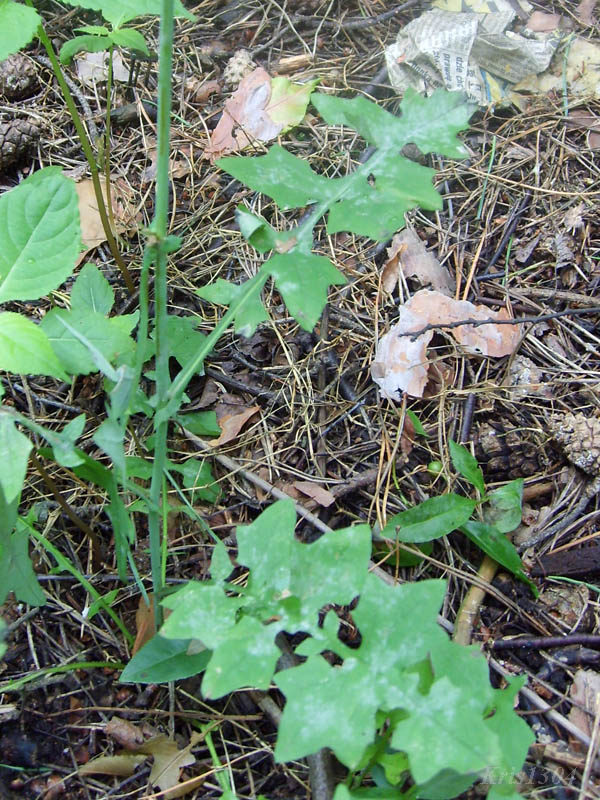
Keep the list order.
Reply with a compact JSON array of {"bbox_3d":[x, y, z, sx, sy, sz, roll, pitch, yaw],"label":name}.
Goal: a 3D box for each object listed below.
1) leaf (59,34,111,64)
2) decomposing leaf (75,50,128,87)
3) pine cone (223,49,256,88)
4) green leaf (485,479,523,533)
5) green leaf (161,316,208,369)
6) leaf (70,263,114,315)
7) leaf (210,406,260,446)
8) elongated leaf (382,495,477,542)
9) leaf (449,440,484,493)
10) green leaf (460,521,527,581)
[{"bbox_3d":[-0.112,-0.183,0.421,0.028,0.012,0.016,-20,69,-8],"label":"leaf"},{"bbox_3d":[-0.145,-0.244,0.594,0.040,0.012,0.038,-3,63,-2],"label":"decomposing leaf"},{"bbox_3d":[-0.043,-0.236,0.586,0.032,0.027,0.028,0,53,0],"label":"pine cone"},{"bbox_3d":[0.111,0.057,0.442,0.022,0.016,0.034,5,60,3],"label":"green leaf"},{"bbox_3d":[-0.068,-0.040,0.502,0.040,0.012,0.027,33,67,13],"label":"green leaf"},{"bbox_3d":[-0.124,-0.067,0.487,0.025,0.014,0.041,-5,60,-3],"label":"leaf"},{"bbox_3d":[-0.045,0.016,0.561,0.044,0.018,0.023,-41,71,-20],"label":"leaf"},{"bbox_3d":[0.081,0.075,0.507,0.065,0.014,0.024,-21,64,-6],"label":"elongated leaf"},{"bbox_3d":[0.111,0.043,0.535,0.017,0.012,0.040,-29,68,-5],"label":"leaf"},{"bbox_3d":[0.109,0.082,0.429,0.014,0.015,0.054,-38,67,-20],"label":"green leaf"}]

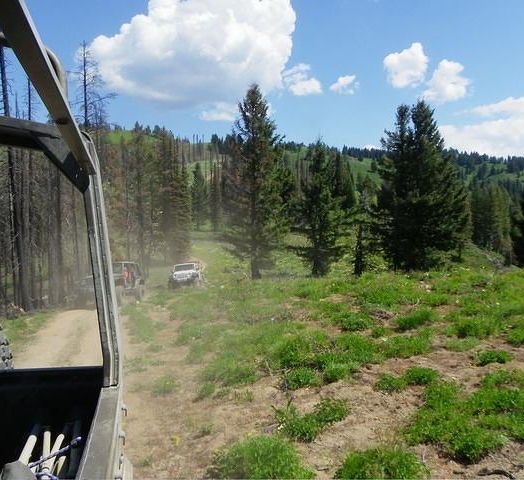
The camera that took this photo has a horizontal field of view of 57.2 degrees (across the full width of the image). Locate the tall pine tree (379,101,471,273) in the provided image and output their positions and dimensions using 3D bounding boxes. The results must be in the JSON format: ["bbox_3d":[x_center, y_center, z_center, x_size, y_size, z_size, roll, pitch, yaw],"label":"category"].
[{"bbox_3d":[9.407,-3.145,28.000,5.480,9.960,5.310,0,2,0],"label":"tall pine tree"}]

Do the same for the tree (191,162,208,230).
[{"bbox_3d":[-9.361,-6.441,72.000,2.830,10.330,2.750,0,2,0],"label":"tree"}]

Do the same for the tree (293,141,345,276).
[{"bbox_3d":[3.291,-1.835,28.000,3.030,7.920,2.940,0,2,0],"label":"tree"}]

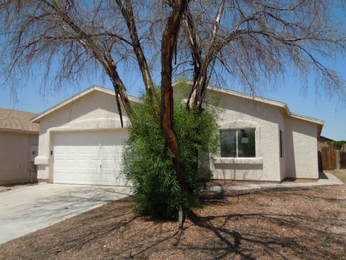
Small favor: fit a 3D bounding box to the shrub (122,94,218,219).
[{"bbox_3d":[-0.047,0.532,7.132,2.253,2.797,2.000,0,-6,0],"label":"shrub"}]

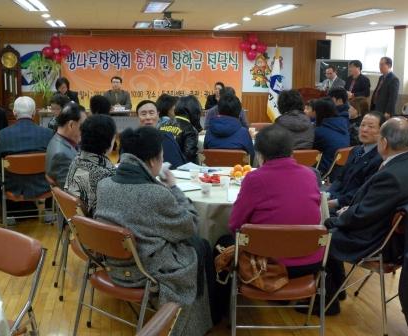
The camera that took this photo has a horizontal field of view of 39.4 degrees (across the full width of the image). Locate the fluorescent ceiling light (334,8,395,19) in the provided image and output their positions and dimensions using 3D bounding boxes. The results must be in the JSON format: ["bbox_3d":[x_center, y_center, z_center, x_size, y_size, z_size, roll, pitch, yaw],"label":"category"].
[{"bbox_3d":[2.111,-2.050,7.577,0.310,0.070,1.340,-2,11,-9],"label":"fluorescent ceiling light"}]

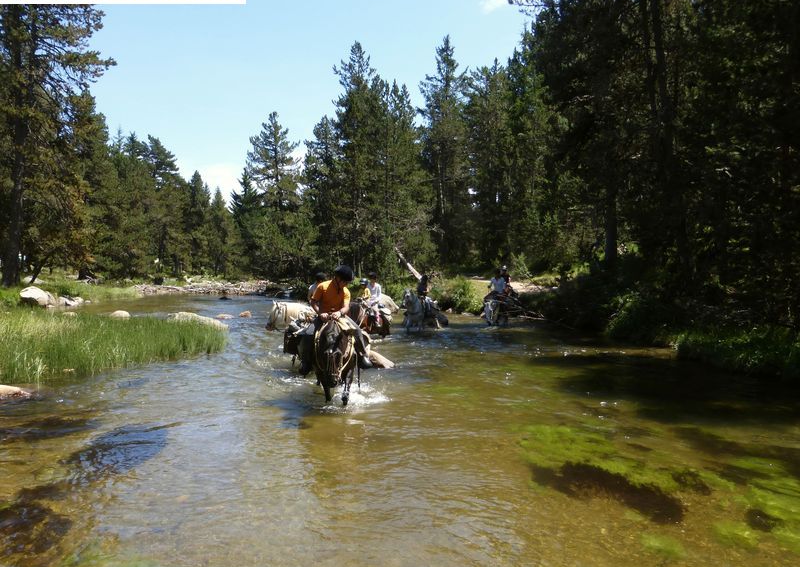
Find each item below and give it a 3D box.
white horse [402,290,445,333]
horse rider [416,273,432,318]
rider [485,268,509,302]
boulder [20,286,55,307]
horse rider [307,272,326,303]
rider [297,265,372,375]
[{"bbox_3d":[0.790,0.970,17.900,0.620,1.580,2.100,0,1,28],"label":"white horse"},{"bbox_3d":[0.810,0.380,17.900,0.600,1.420,0.650,0,1,28],"label":"horse rider"},{"bbox_3d":[3.350,0.170,19.200,0.750,1.350,0.650,0,1,18],"label":"rider"},{"bbox_3d":[-20.200,0.760,31.000,1.800,1.120,1.400,0,1,-33],"label":"boulder"},{"bbox_3d":[-1.620,0.460,11.200,0.700,1.380,0.600,0,1,-22],"label":"horse rider"},{"bbox_3d":[-0.930,0.480,7.900,0.880,1.480,0.750,0,1,-12],"label":"rider"}]

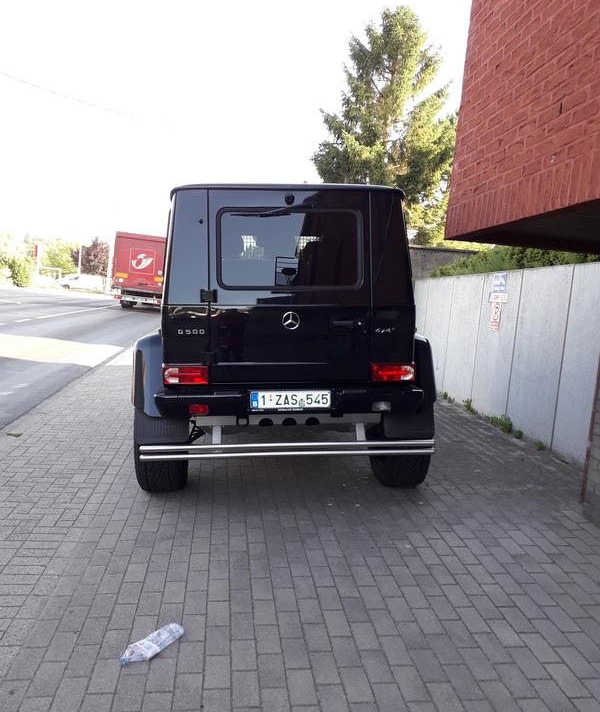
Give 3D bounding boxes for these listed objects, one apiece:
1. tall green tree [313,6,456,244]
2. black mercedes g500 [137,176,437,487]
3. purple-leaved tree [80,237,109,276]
[{"bbox_3d":[3.083,-6.635,22.500,5.300,12.000,5.300,4,5,-5],"label":"tall green tree"},{"bbox_3d":[-0.247,-0.189,6.204,2.100,2.210,4.550,0,5,-5],"label":"black mercedes g500"},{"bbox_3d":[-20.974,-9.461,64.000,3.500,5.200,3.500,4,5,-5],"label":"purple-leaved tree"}]

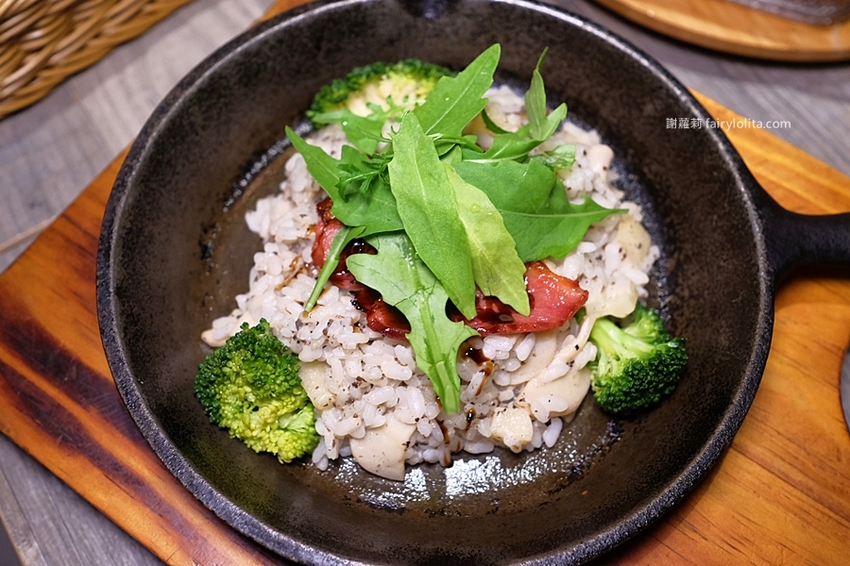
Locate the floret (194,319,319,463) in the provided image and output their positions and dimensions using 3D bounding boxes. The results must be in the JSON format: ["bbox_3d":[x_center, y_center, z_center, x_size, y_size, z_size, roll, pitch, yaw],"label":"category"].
[{"bbox_3d":[-0.049,0.032,0.240,0.034,0.030,0.042,-37,70,5],"label":"floret"}]

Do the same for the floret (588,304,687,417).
[{"bbox_3d":[0.064,0.023,0.248,0.031,0.028,0.033,-38,78,0],"label":"floret"}]

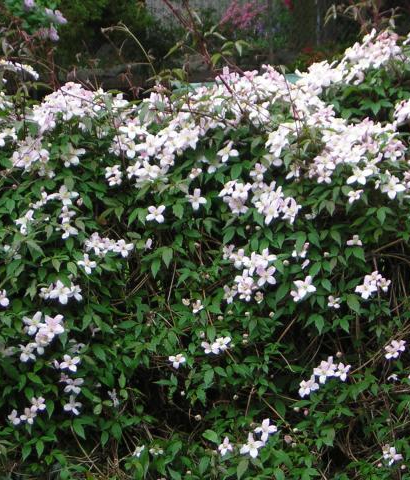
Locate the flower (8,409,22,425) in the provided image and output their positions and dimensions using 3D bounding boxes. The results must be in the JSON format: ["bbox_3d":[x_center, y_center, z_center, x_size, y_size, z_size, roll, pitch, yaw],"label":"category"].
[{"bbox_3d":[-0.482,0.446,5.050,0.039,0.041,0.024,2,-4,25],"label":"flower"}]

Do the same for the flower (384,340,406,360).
[{"bbox_3d":[0.470,0.274,4.950,0.054,0.050,0.027,-1,-17,-6],"label":"flower"}]

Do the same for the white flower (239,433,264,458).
[{"bbox_3d":[0.122,0.540,5.250,0.062,0.067,0.028,0,-18,0],"label":"white flower"}]

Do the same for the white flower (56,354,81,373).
[{"bbox_3d":[-0.338,0.306,4.950,0.060,0.048,0.026,-1,-21,-3],"label":"white flower"}]

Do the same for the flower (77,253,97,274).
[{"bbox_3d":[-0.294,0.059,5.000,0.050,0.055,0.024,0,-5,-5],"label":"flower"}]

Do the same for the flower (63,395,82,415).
[{"bbox_3d":[-0.335,0.416,5.050,0.045,0.051,0.025,1,-21,7],"label":"flower"}]

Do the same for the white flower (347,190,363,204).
[{"bbox_3d":[0.400,-0.113,5.300,0.042,0.036,0.025,1,-14,9],"label":"white flower"}]

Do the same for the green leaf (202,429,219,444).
[{"bbox_3d":[0.015,0.531,5.400,0.048,0.042,0.022,1,-30,7],"label":"green leaf"}]

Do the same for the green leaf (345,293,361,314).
[{"bbox_3d":[0.368,0.160,4.950,0.036,0.052,0.015,3,-16,19],"label":"green leaf"}]

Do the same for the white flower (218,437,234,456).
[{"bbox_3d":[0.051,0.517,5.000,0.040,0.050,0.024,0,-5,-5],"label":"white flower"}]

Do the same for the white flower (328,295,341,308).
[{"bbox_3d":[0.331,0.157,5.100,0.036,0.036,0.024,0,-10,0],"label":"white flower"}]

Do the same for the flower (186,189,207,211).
[{"bbox_3d":[-0.023,-0.107,5.300,0.057,0.057,0.025,0,-9,0],"label":"flower"}]

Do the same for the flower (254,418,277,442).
[{"bbox_3d":[0.145,0.458,4.800,0.058,0.058,0.027,1,-21,7],"label":"flower"}]

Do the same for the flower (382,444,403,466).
[{"bbox_3d":[0.465,0.534,4.950,0.054,0.054,0.028,-3,-11,-16],"label":"flower"}]

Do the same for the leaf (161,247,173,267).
[{"bbox_3d":[-0.101,0.044,5.350,0.032,0.052,0.020,1,-17,6],"label":"leaf"}]

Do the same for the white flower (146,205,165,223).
[{"bbox_3d":[-0.131,-0.070,5.300,0.052,0.047,0.022,0,-9,0],"label":"white flower"}]

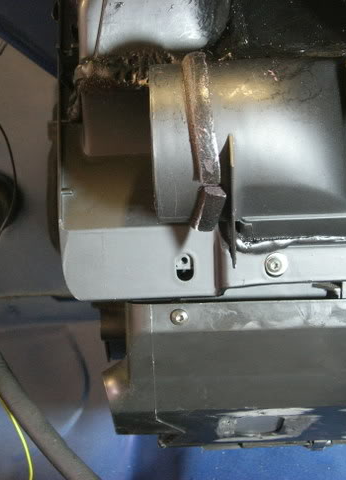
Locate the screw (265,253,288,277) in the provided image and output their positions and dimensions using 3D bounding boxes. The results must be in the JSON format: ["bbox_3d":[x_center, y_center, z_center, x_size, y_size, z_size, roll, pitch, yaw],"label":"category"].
[{"bbox_3d":[0.063,0.015,0.810,0.014,0.014,0.015,0,-2,5],"label":"screw"}]

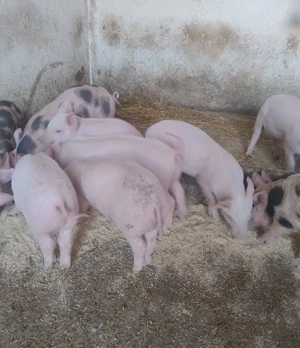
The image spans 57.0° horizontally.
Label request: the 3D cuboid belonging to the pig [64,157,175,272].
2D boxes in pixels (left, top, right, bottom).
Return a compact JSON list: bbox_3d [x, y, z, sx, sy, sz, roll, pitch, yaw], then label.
[{"bbox_3d":[-0.290,0.108,1.497,0.850,0.450,0.280,30,40,33],"label":"pig"}]

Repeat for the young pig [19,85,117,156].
[{"bbox_3d":[-0.526,-0.299,1.992,0.280,0.480,0.830,21,36,24],"label":"young pig"}]

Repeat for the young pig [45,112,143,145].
[{"bbox_3d":[-0.328,-0.148,1.841,0.750,0.480,0.270,-1,33,-10],"label":"young pig"}]

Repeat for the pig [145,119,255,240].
[{"bbox_3d":[0.269,0.022,1.678,0.800,0.470,0.280,31,41,34],"label":"pig"}]

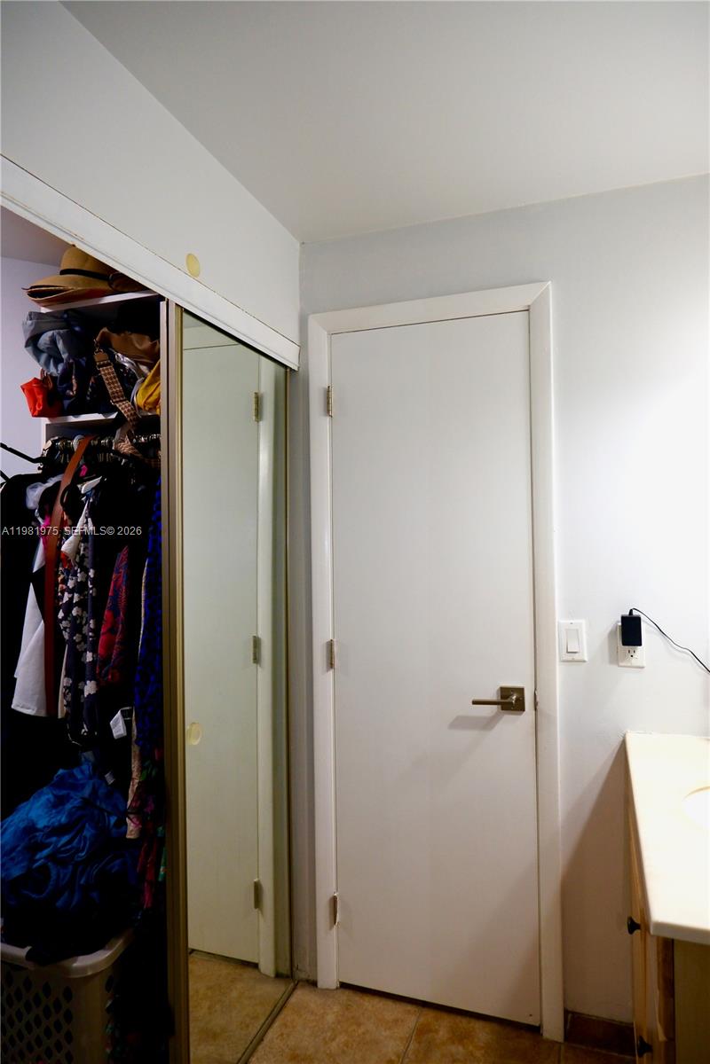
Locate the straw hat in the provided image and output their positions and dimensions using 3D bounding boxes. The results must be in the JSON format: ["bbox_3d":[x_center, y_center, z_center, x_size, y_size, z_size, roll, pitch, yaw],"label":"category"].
[{"bbox_3d":[-0.832,-0.781,2.136,0.360,0.175,0.360,-1,-1,19],"label":"straw hat"}]

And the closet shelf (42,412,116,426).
[{"bbox_3d":[-0.618,-0.340,2.152,0.590,0.019,0.360,-1,-1,19],"label":"closet shelf"}]

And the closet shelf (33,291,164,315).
[{"bbox_3d":[-0.622,-0.683,2.156,0.590,0.019,0.360,-1,-1,19],"label":"closet shelf"}]

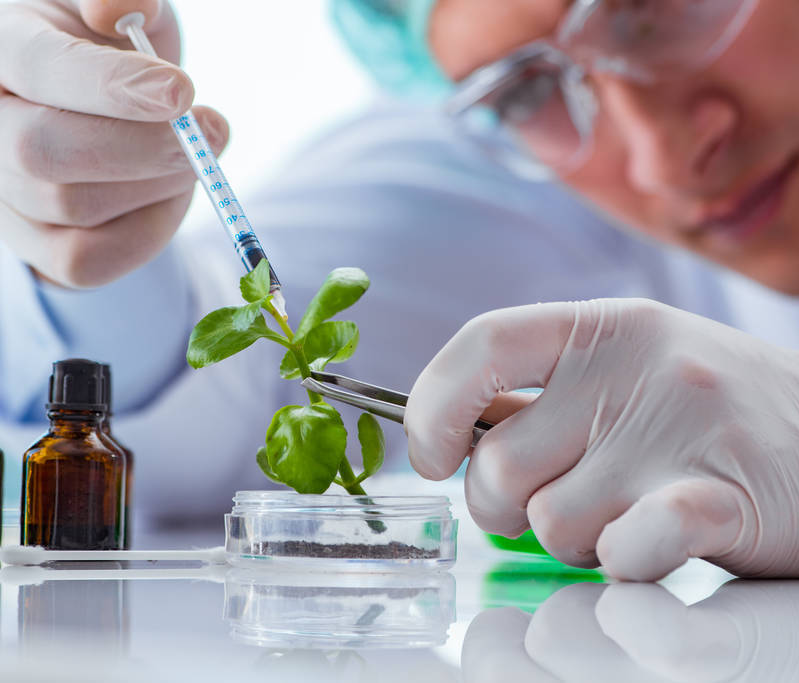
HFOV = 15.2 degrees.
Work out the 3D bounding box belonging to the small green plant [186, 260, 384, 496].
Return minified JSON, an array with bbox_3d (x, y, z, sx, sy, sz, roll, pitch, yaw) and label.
[{"bbox_3d":[-0.035,0.014,0.920,0.061,0.078,0.050,1,-1,0],"label":"small green plant"}]

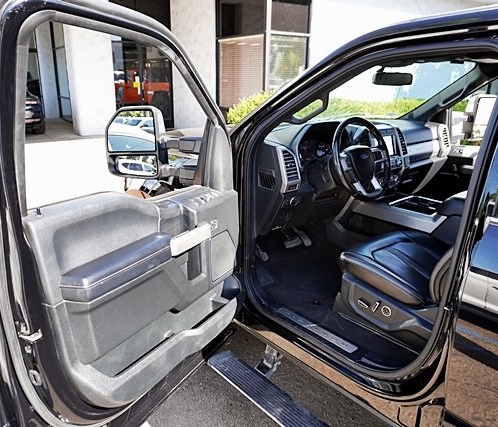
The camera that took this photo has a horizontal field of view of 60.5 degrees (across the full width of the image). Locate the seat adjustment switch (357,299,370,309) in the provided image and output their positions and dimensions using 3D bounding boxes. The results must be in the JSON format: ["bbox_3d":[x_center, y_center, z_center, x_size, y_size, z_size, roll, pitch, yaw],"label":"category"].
[{"bbox_3d":[0.457,0.358,1.698,0.020,0.022,0.053,-13,22,-39],"label":"seat adjustment switch"}]

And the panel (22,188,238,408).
[{"bbox_3d":[-0.286,0.228,1.505,0.160,0.690,0.910,14,21,37],"label":"panel"}]

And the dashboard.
[{"bbox_3d":[0.595,-0.281,2.449,1.560,0.500,0.520,-13,22,-39],"label":"dashboard"}]

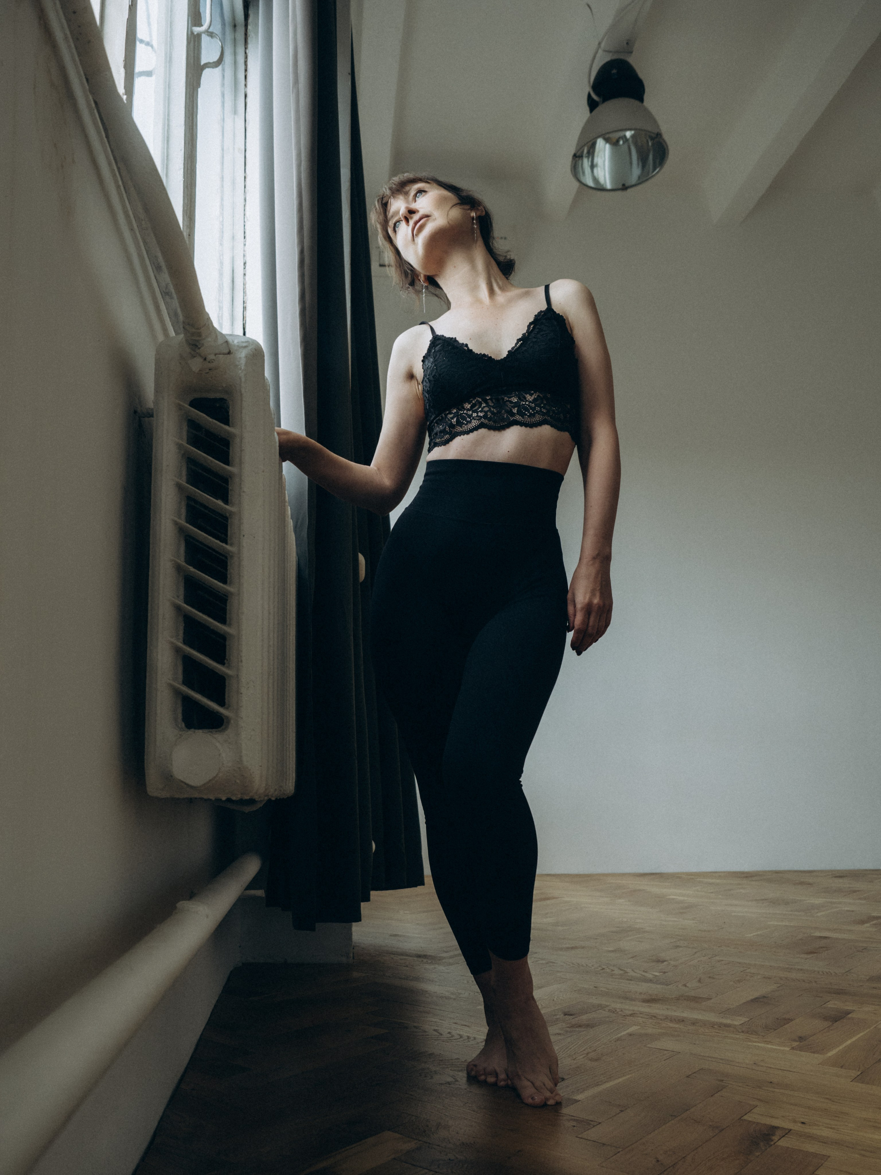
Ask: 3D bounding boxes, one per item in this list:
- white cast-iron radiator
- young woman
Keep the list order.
[{"bbox_3d":[-0.360,0.084,1.545,0.140,0.595,1.080,0,-13,-8],"label":"white cast-iron radiator"},{"bbox_3d":[0.000,-0.028,1.470,0.670,1.635,0.380,-2,-12,3],"label":"young woman"}]

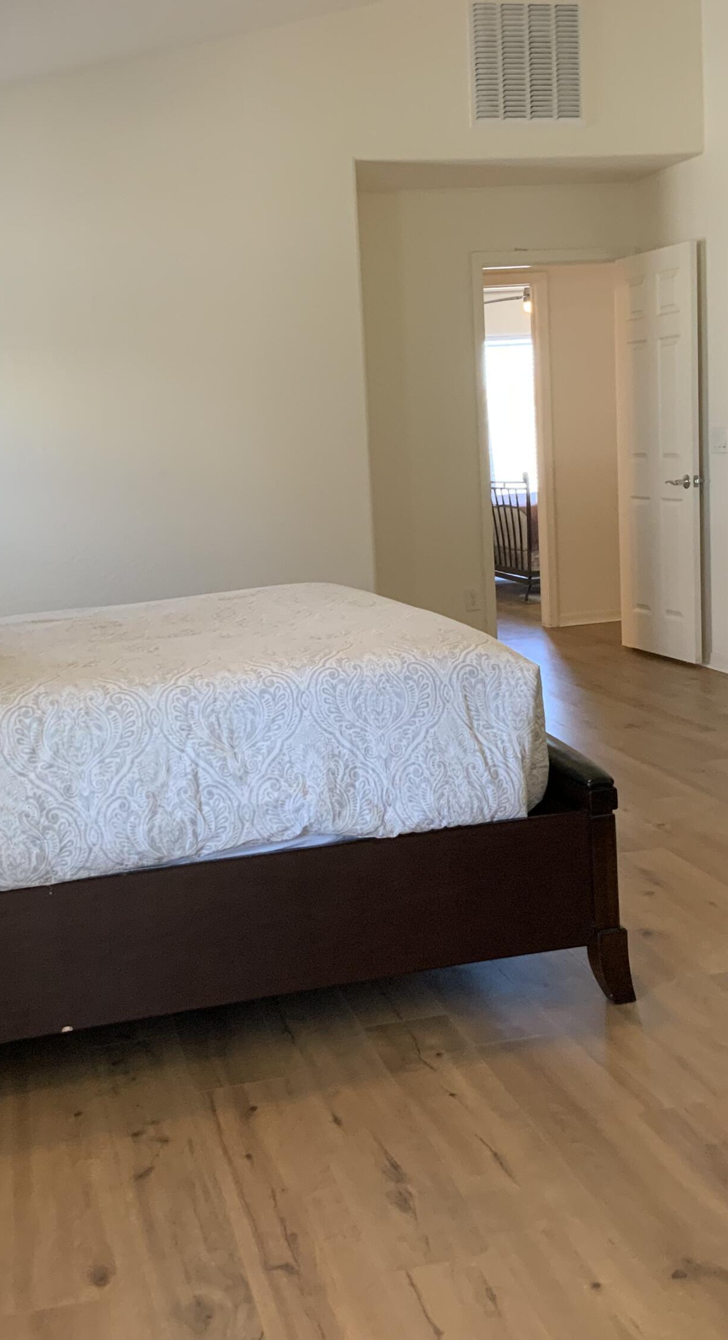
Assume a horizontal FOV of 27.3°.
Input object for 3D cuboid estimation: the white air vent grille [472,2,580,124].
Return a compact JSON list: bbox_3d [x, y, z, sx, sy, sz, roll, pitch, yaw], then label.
[{"bbox_3d":[0.732,-2.705,6.666,0.540,0.545,0.030,-6,10,-14],"label":"white air vent grille"}]

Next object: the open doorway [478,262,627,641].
[{"bbox_3d":[0.997,-1.090,7.893,0.790,2.040,0.130,-6,10,-14],"label":"open doorway"}]

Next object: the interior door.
[{"bbox_3d":[1.495,-1.070,7.569,0.045,2.030,0.745,-7,10,-21],"label":"interior door"}]

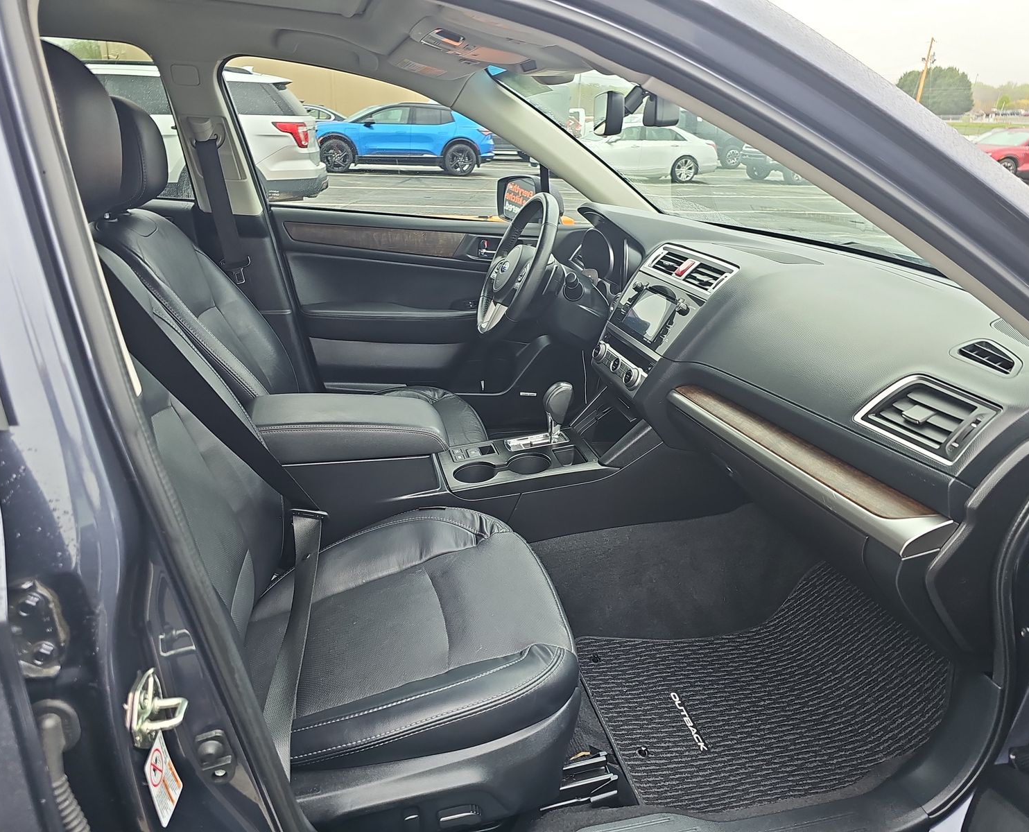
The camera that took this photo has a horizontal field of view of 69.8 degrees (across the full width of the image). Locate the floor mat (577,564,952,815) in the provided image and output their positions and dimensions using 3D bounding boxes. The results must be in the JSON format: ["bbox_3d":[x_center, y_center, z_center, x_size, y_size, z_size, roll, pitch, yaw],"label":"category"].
[{"bbox_3d":[0.488,0.493,1.507,0.630,0.220,0.470,-4,23,-14],"label":"floor mat"}]

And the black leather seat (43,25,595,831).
[{"bbox_3d":[-0.275,0.095,1.089,0.840,1.130,0.530,-4,23,-14],"label":"black leather seat"}]

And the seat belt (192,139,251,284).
[{"bbox_3d":[-0.738,-0.508,1.884,0.085,0.400,0.060,-4,23,-14],"label":"seat belt"}]

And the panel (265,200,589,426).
[{"bbox_3d":[-0.203,-0.250,2.187,0.950,0.700,0.140,-4,23,-14],"label":"panel"}]

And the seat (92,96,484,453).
[{"bbox_3d":[-0.485,-0.161,1.758,0.880,1.090,0.530,-4,23,-14],"label":"seat"}]

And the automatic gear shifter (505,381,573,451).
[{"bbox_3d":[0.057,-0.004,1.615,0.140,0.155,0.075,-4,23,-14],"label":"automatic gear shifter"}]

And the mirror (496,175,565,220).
[{"bbox_3d":[0.047,-0.681,2.298,0.120,0.140,0.220,-9,25,-25],"label":"mirror"}]

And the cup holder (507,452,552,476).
[{"bbox_3d":[0.030,0.137,1.556,0.093,0.075,0.093,-4,23,-14],"label":"cup holder"}]

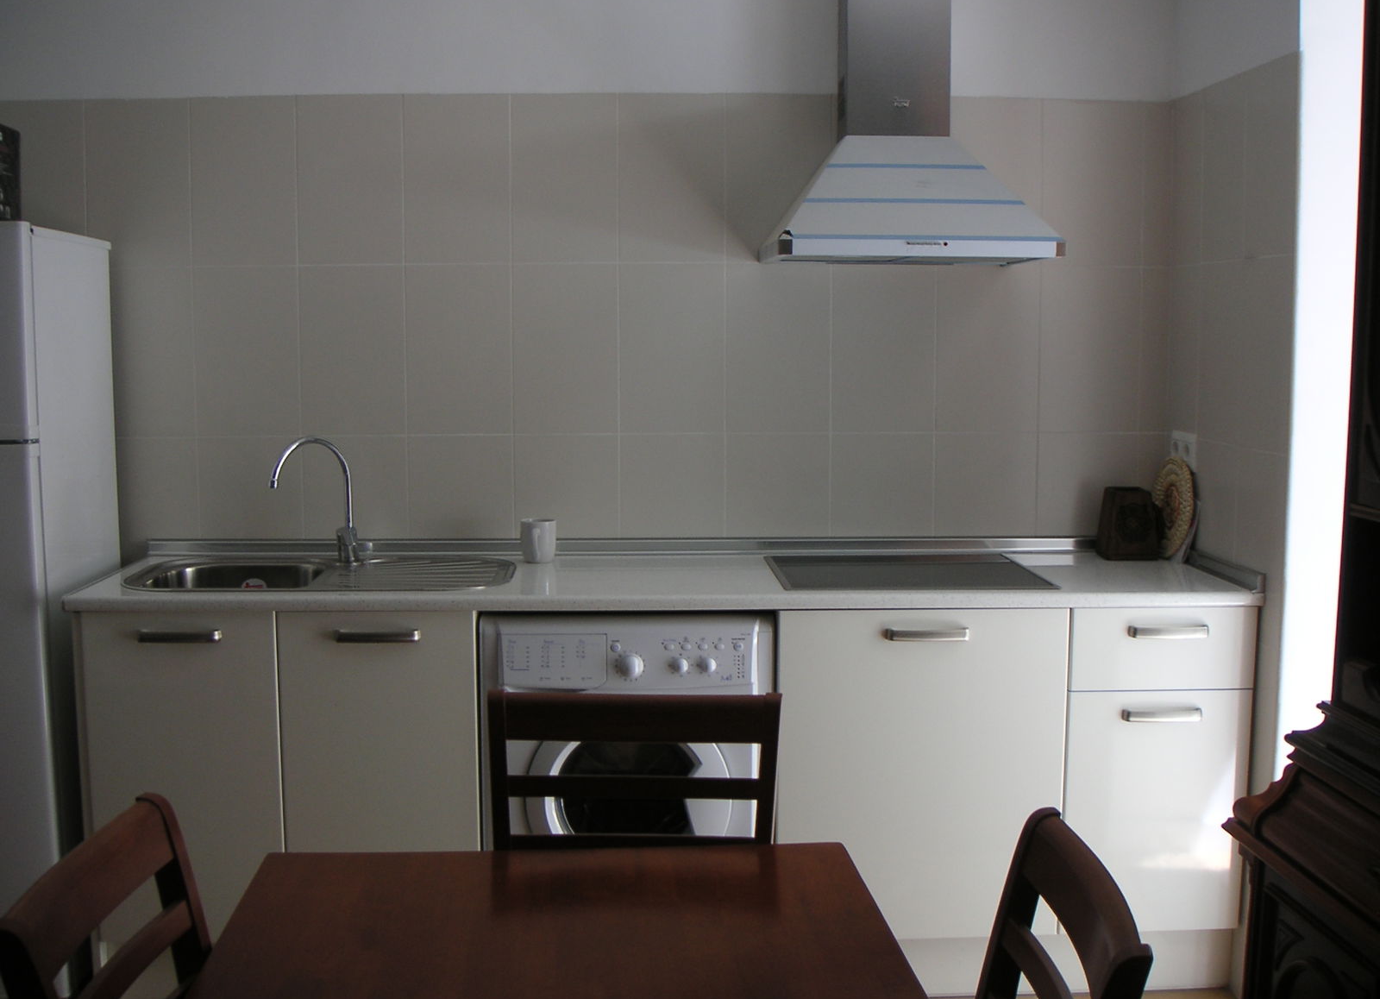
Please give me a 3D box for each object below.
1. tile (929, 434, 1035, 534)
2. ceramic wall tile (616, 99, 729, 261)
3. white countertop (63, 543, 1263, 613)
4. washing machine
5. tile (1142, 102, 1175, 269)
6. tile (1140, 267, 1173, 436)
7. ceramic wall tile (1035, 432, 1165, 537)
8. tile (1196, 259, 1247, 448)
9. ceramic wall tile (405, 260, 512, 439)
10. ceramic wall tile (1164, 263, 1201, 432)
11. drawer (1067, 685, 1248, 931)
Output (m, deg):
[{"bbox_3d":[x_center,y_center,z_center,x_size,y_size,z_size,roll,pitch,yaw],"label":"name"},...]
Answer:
[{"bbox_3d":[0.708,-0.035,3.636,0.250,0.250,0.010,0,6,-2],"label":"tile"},{"bbox_3d":[-0.041,-0.743,3.518,0.250,0.396,0.010,0,6,-2],"label":"ceramic wall tile"},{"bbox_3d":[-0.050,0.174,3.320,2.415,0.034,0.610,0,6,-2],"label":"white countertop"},{"bbox_3d":[-0.134,0.626,3.362,0.595,0.845,0.550,0,5,-1],"label":"washing machine"},{"bbox_3d":[1.103,-0.739,3.564,0.072,0.396,0.010,0,6,-2],"label":"tile"},{"bbox_3d":[1.110,-0.356,3.622,0.071,0.400,0.010,0,6,-2],"label":"tile"},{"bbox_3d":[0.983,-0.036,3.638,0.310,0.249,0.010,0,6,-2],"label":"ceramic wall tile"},{"bbox_3d":[1.159,-0.319,3.292,0.010,0.400,0.250,0,6,-2],"label":"tile"},{"bbox_3d":[-0.541,-0.349,3.541,0.250,0.396,0.010,0,6,-2],"label":"ceramic wall tile"},{"bbox_3d":[1.151,-0.346,3.515,0.010,0.400,0.196,0,6,-2],"label":"ceramic wall tile"},{"bbox_3d":[0.945,0.618,3.353,0.395,0.520,0.500,0,5,-1],"label":"drawer"}]

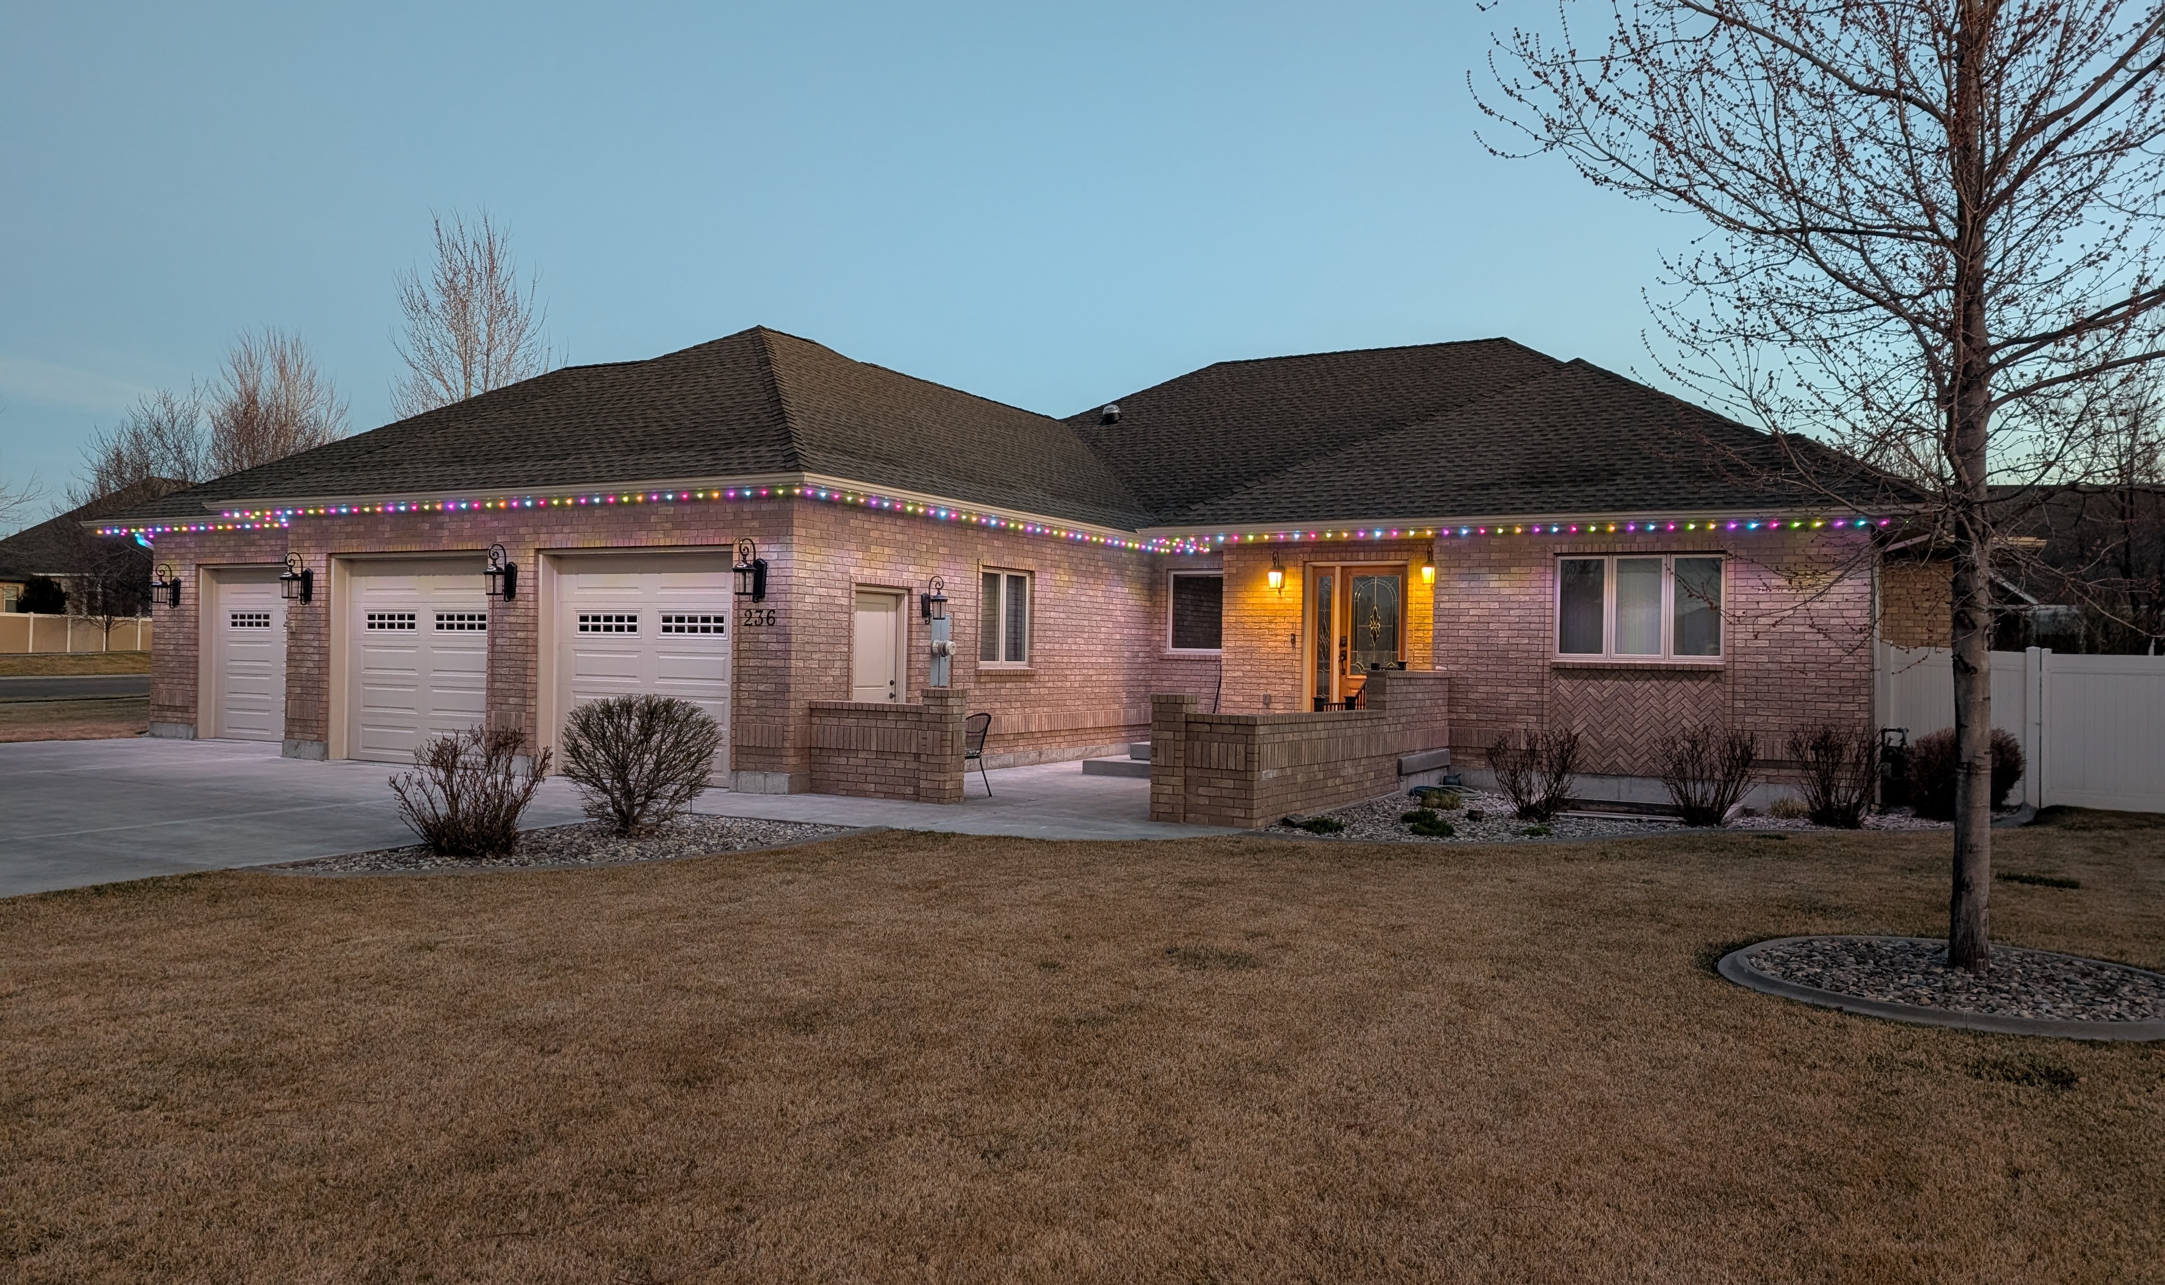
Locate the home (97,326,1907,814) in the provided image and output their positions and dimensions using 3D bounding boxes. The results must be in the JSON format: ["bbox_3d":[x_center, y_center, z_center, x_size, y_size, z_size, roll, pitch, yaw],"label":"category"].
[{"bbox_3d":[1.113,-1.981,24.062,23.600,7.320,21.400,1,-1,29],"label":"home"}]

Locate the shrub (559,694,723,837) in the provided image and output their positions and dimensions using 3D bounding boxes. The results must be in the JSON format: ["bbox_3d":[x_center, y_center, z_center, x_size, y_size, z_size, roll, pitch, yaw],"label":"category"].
[{"bbox_3d":[-3.318,0.928,11.300,1.220,1.070,1.200,1,-1,29],"label":"shrub"}]

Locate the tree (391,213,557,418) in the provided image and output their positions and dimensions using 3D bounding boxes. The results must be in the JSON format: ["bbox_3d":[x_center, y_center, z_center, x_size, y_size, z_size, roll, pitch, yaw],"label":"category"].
[{"bbox_3d":[-15.007,-4.559,37.000,4.600,12.100,4.600,1,-1,29],"label":"tree"}]

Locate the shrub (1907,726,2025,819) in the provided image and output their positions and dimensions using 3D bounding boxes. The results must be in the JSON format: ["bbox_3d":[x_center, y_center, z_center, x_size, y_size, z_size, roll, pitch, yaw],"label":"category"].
[{"bbox_3d":[9.288,1.369,15.800,1.240,0.980,1.200,1,-1,29],"label":"shrub"}]

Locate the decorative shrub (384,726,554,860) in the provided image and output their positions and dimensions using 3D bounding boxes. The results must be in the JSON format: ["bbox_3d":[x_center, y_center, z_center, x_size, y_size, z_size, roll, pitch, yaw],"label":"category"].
[{"bbox_3d":[-4.236,1.036,10.400,1.130,0.900,1.100,1,-1,29],"label":"decorative shrub"}]

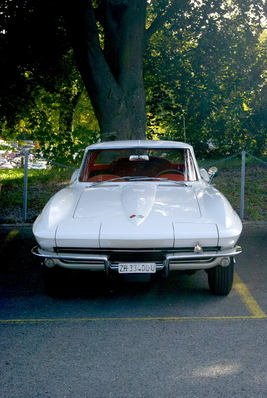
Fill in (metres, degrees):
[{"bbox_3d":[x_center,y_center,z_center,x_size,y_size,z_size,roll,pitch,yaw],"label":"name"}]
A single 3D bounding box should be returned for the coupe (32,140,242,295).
[{"bbox_3d":[0.068,0.051,8.678,1.770,1.265,4.450,0,6,1],"label":"coupe"}]

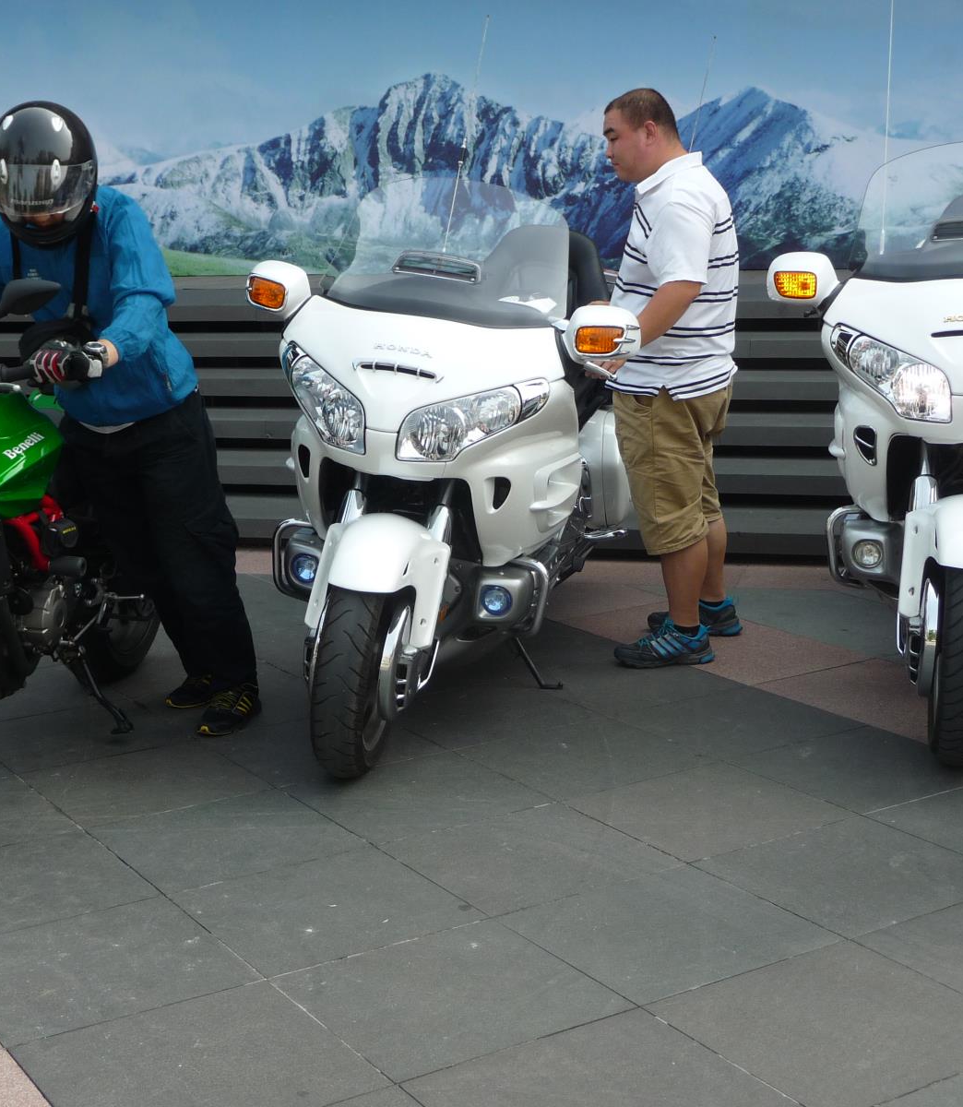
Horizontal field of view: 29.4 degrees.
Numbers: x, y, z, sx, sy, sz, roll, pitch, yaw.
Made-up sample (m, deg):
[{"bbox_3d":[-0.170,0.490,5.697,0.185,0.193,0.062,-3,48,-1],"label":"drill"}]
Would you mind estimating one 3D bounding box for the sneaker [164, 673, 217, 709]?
[{"bbox_3d":[-0.788,0.369,5.306,0.285,0.110,0.105,-11,15,-39],"label":"sneaker"}]

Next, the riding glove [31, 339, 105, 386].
[{"bbox_3d":[-0.969,-0.445,4.290,0.110,0.105,0.150,10,16,44],"label":"riding glove"}]

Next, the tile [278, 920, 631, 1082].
[{"bbox_3d":[-0.059,0.802,3.291,0.488,0.030,0.488,-9,13,-31],"label":"tile"}]

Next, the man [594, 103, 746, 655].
[{"bbox_3d":[0.568,-0.544,5.569,0.420,1.710,0.520,-1,12,3],"label":"man"}]

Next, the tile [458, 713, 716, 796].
[{"bbox_3d":[0.255,0.531,4.705,0.497,0.025,0.497,-9,14,-31],"label":"tile"}]

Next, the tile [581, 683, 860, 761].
[{"bbox_3d":[0.696,0.468,4.965,0.500,0.030,0.500,-9,14,-31],"label":"tile"}]

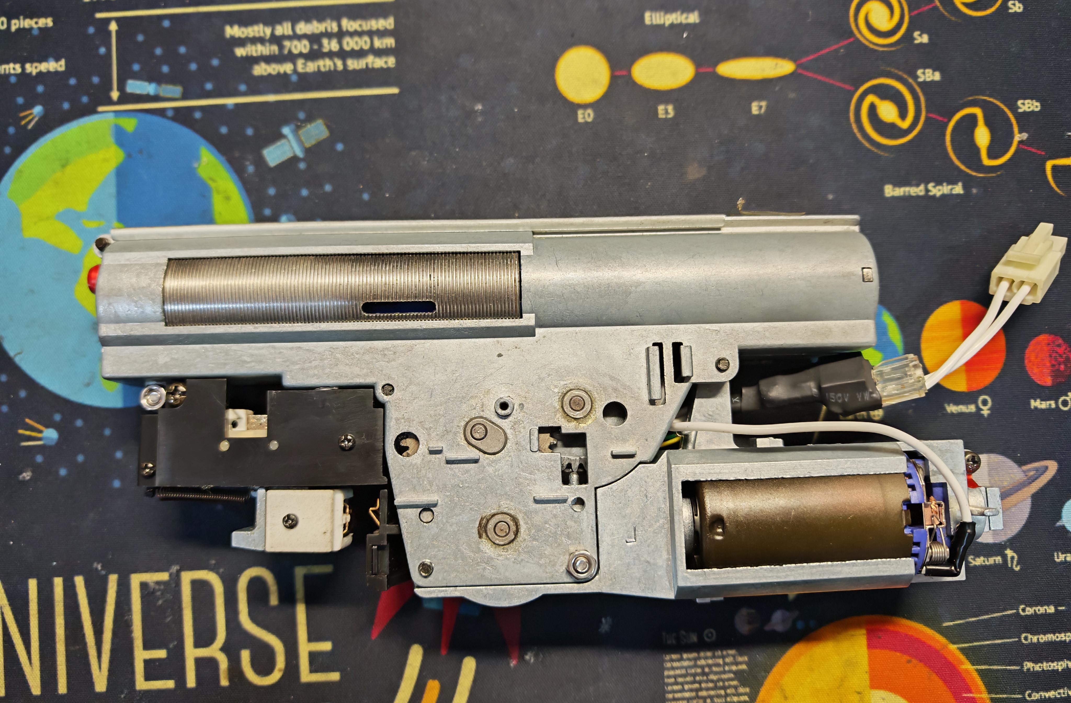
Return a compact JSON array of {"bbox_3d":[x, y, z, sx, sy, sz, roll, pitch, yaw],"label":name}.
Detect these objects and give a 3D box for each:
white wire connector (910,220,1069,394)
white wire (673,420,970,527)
[{"bbox_3d":[0.101,-0.008,0.164,0.013,0.015,0.048,41,89,1],"label":"white wire connector"},{"bbox_3d":[0.057,0.021,0.146,0.062,0.007,0.018,9,89,1],"label":"white wire"}]

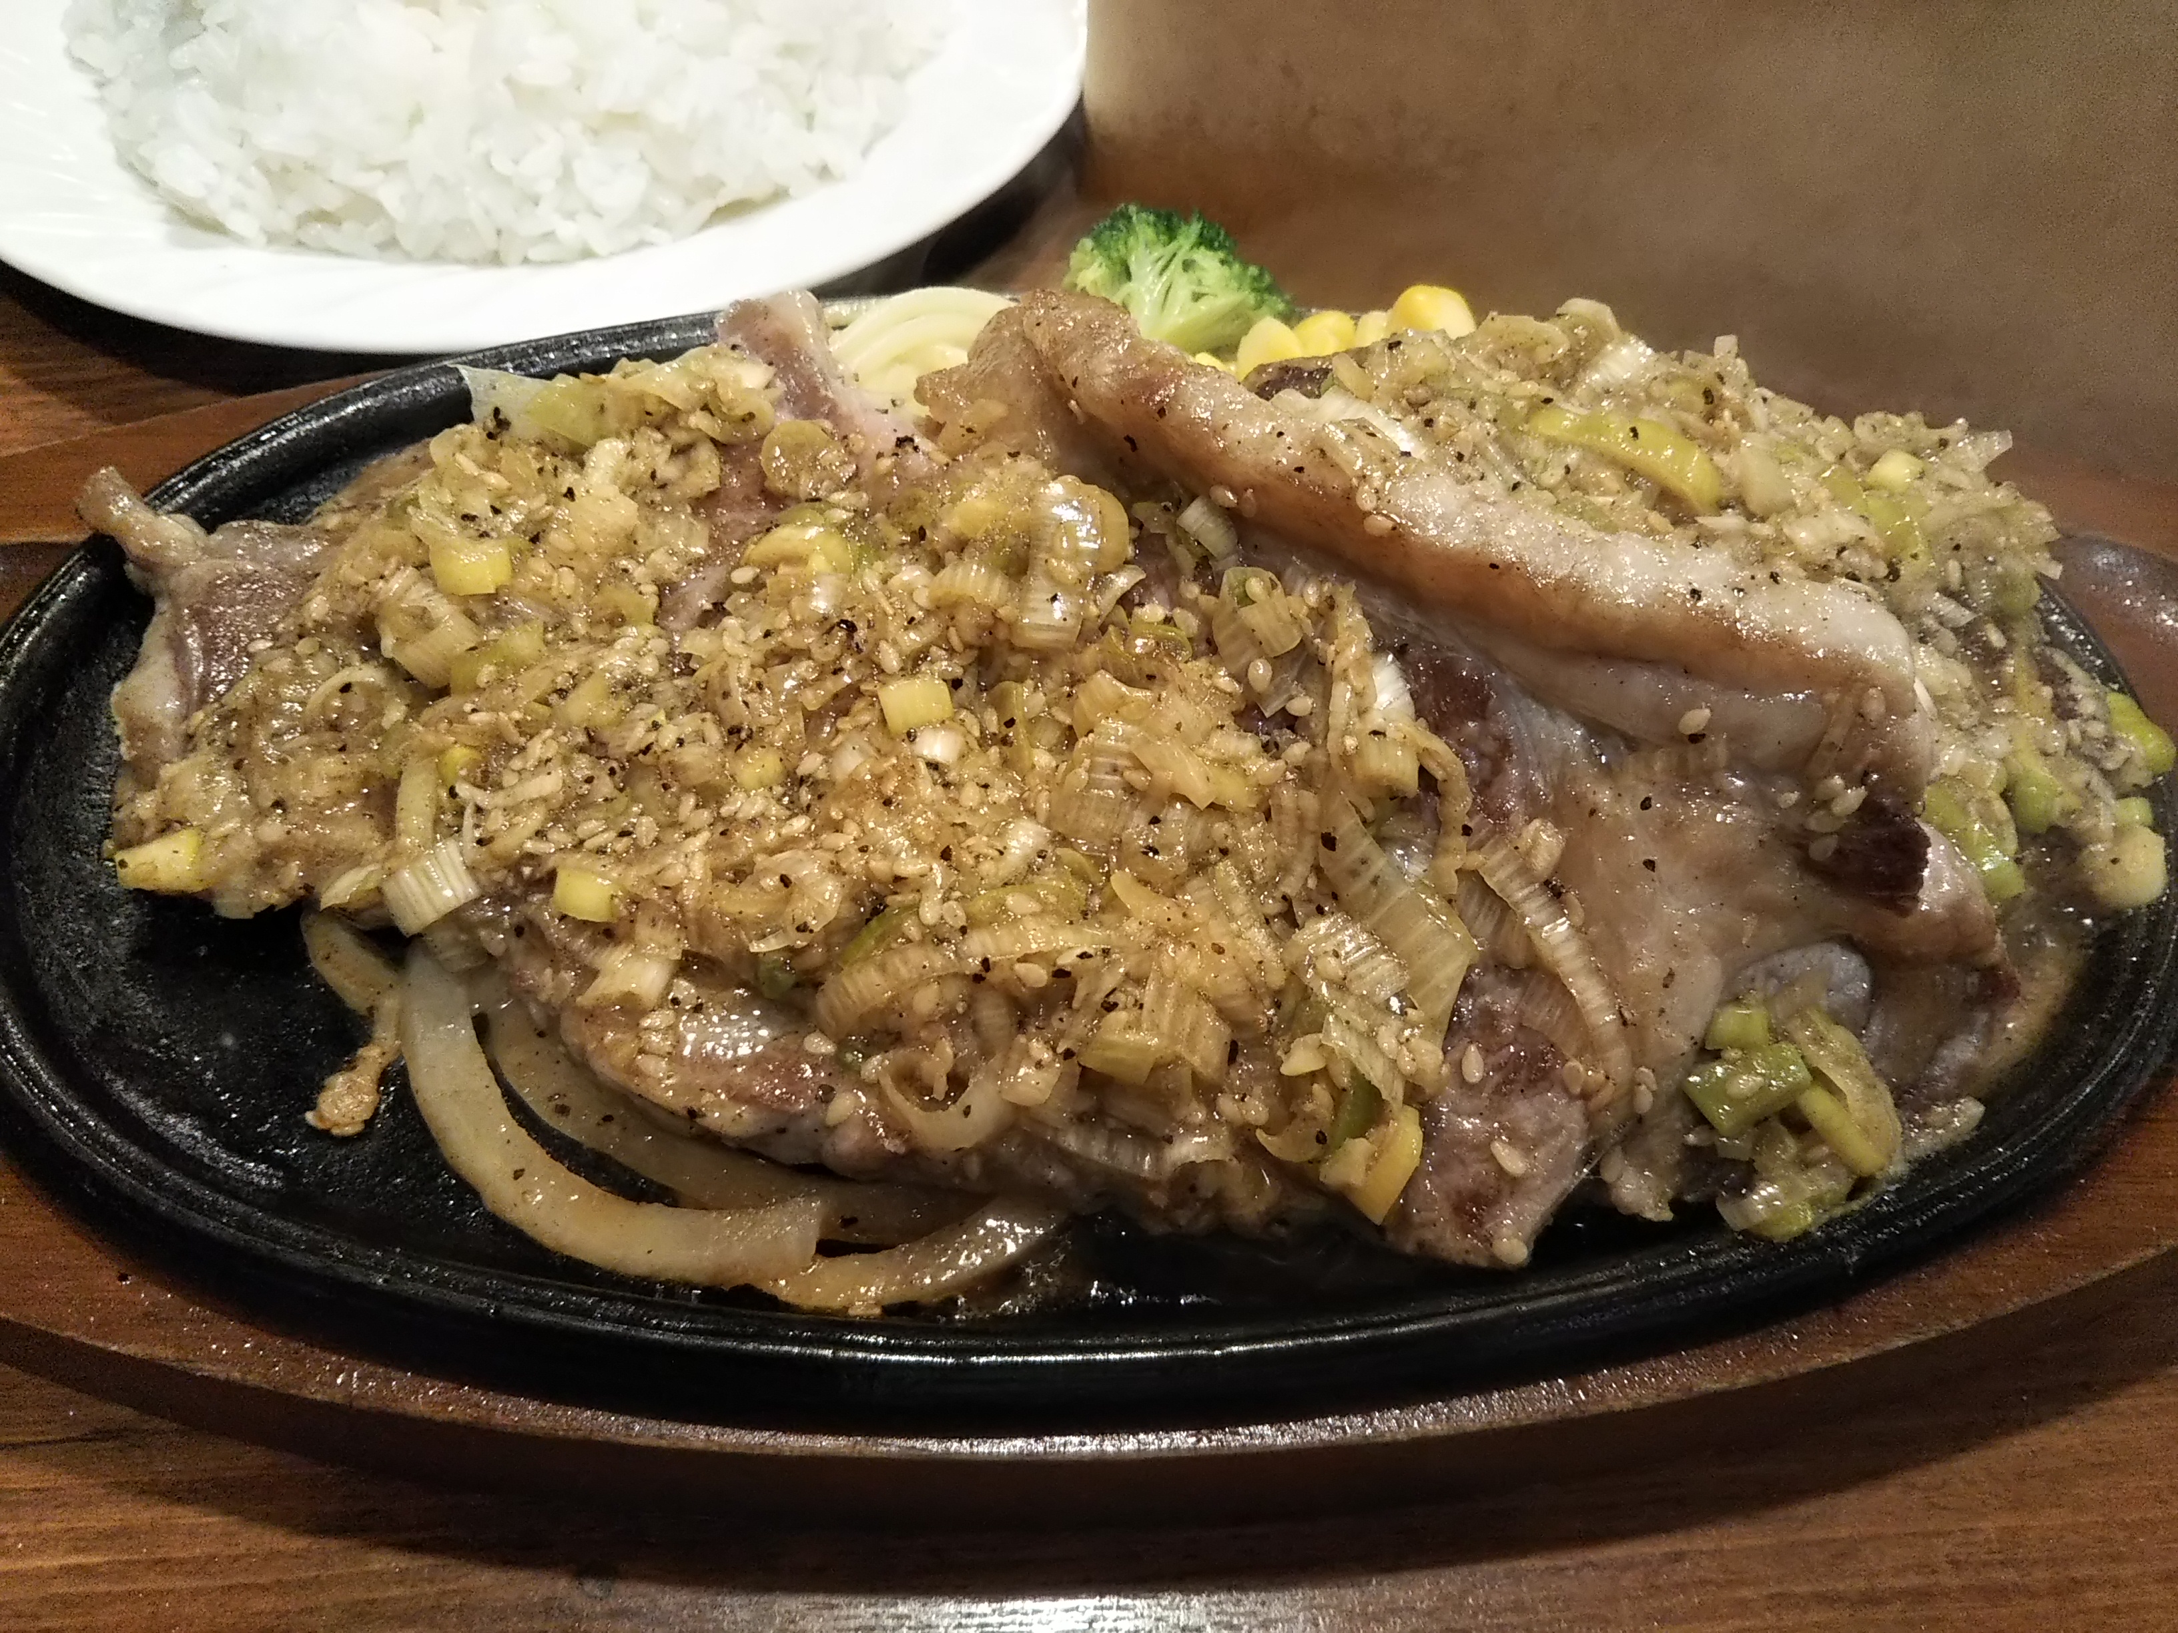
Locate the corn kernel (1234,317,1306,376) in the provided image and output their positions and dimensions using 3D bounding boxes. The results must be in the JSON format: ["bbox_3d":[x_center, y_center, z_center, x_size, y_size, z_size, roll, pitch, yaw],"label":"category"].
[{"bbox_3d":[0.025,-0.064,0.258,0.009,0.009,0.007,2,48,0],"label":"corn kernel"}]

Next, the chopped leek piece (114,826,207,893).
[{"bbox_3d":[-0.103,0.005,0.210,0.010,0.006,0.005,0,47,0],"label":"chopped leek piece"}]

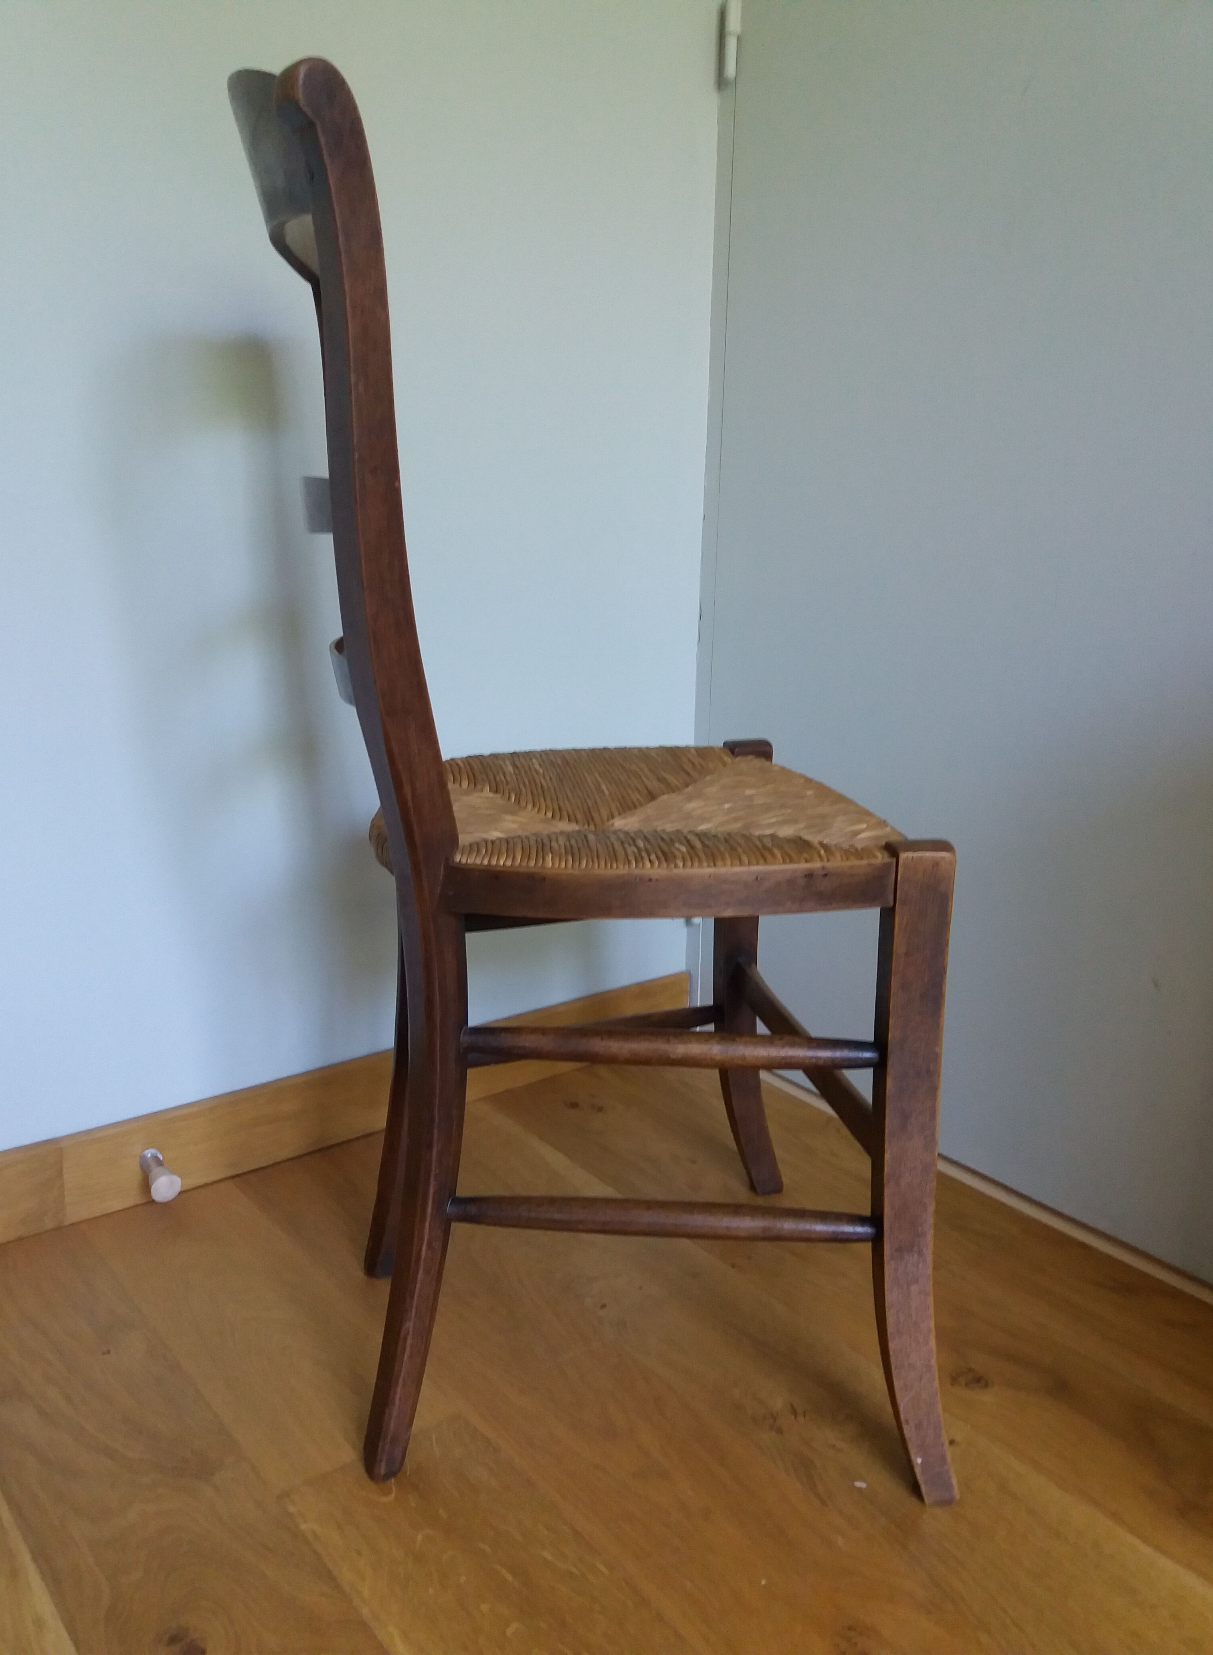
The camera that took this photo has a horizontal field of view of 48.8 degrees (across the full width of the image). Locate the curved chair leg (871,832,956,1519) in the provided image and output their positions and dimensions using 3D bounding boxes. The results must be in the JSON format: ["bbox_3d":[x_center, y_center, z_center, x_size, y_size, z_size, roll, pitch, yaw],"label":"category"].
[{"bbox_3d":[0.210,0.240,0.900,0.075,0.467,0.056,-2,14,-11],"label":"curved chair leg"}]

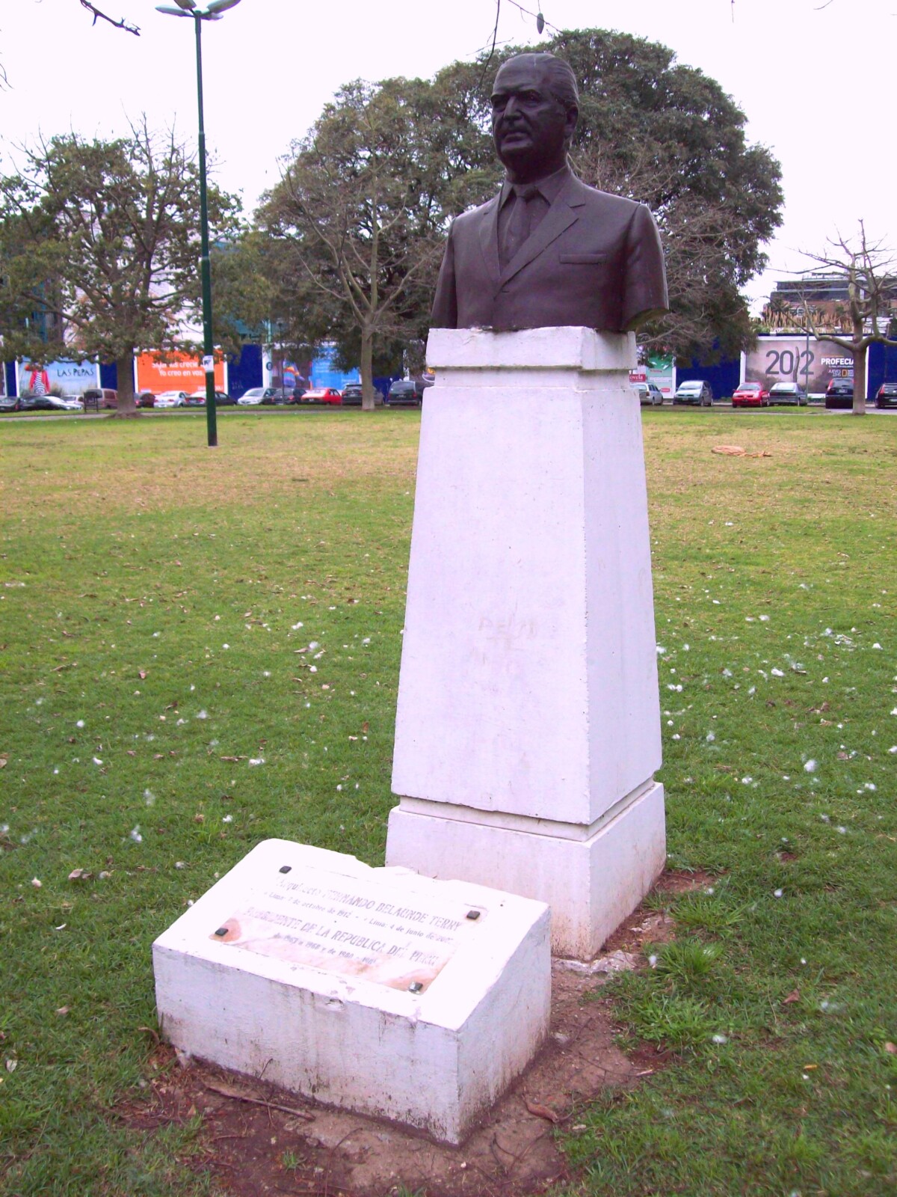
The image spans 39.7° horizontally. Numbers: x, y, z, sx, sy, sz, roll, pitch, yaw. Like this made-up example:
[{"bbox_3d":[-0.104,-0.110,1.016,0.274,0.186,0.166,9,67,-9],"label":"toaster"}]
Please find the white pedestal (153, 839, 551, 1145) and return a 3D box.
[{"bbox_3d":[-0.236,0.911,3.026,0.840,0.362,0.460,5,11,28],"label":"white pedestal"}]

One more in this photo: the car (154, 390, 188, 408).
[{"bbox_3d":[-19.680,-14.527,91.557,1.750,1.450,4.450,3,11,20],"label":"car"}]

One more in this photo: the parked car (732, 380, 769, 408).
[{"bbox_3d":[17.302,-11.600,71.000,1.660,1.430,3.850,4,11,21],"label":"parked car"}]

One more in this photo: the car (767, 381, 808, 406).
[{"bbox_3d":[21.548,-12.942,78.672,1.690,1.410,4.200,4,11,25],"label":"car"}]

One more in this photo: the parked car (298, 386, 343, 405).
[{"bbox_3d":[-8.784,-14.189,87.924,1.650,1.390,4.150,3,11,19],"label":"parked car"}]

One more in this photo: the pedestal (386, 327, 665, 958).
[{"bbox_3d":[0.259,0.063,3.848,0.704,1.742,0.712,5,11,26],"label":"pedestal"}]

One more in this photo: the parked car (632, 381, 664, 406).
[{"bbox_3d":[13.052,-13.553,82.702,1.660,1.450,4.200,4,11,23],"label":"parked car"}]

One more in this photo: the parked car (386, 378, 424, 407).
[{"bbox_3d":[-1.938,-12.282,75.000,1.820,1.650,4.600,4,11,22],"label":"parked car"}]

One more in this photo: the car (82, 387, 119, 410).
[{"bbox_3d":[-25.342,-14.935,93.521,1.800,1.720,4.400,4,11,21],"label":"car"}]

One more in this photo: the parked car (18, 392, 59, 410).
[{"bbox_3d":[-27.812,-13.405,86.000,4.300,1.430,1.720,5,11,26],"label":"parked car"}]

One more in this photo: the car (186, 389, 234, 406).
[{"bbox_3d":[-16.364,-13.696,86.000,1.720,1.430,4.250,4,11,21],"label":"car"}]

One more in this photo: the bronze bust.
[{"bbox_3d":[0.279,-1.186,3.669,0.760,0.780,0.400,5,11,26],"label":"bronze bust"}]

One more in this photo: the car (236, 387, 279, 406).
[{"bbox_3d":[-13.437,-14.380,89.441,1.740,1.520,4.200,3,11,20],"label":"car"}]

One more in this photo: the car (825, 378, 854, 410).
[{"bbox_3d":[21.380,-11.007,67.000,1.690,1.500,3.950,4,11,22],"label":"car"}]

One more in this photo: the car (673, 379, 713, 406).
[{"bbox_3d":[15.991,-13.352,80.810,1.750,1.620,4.250,4,11,24],"label":"car"}]

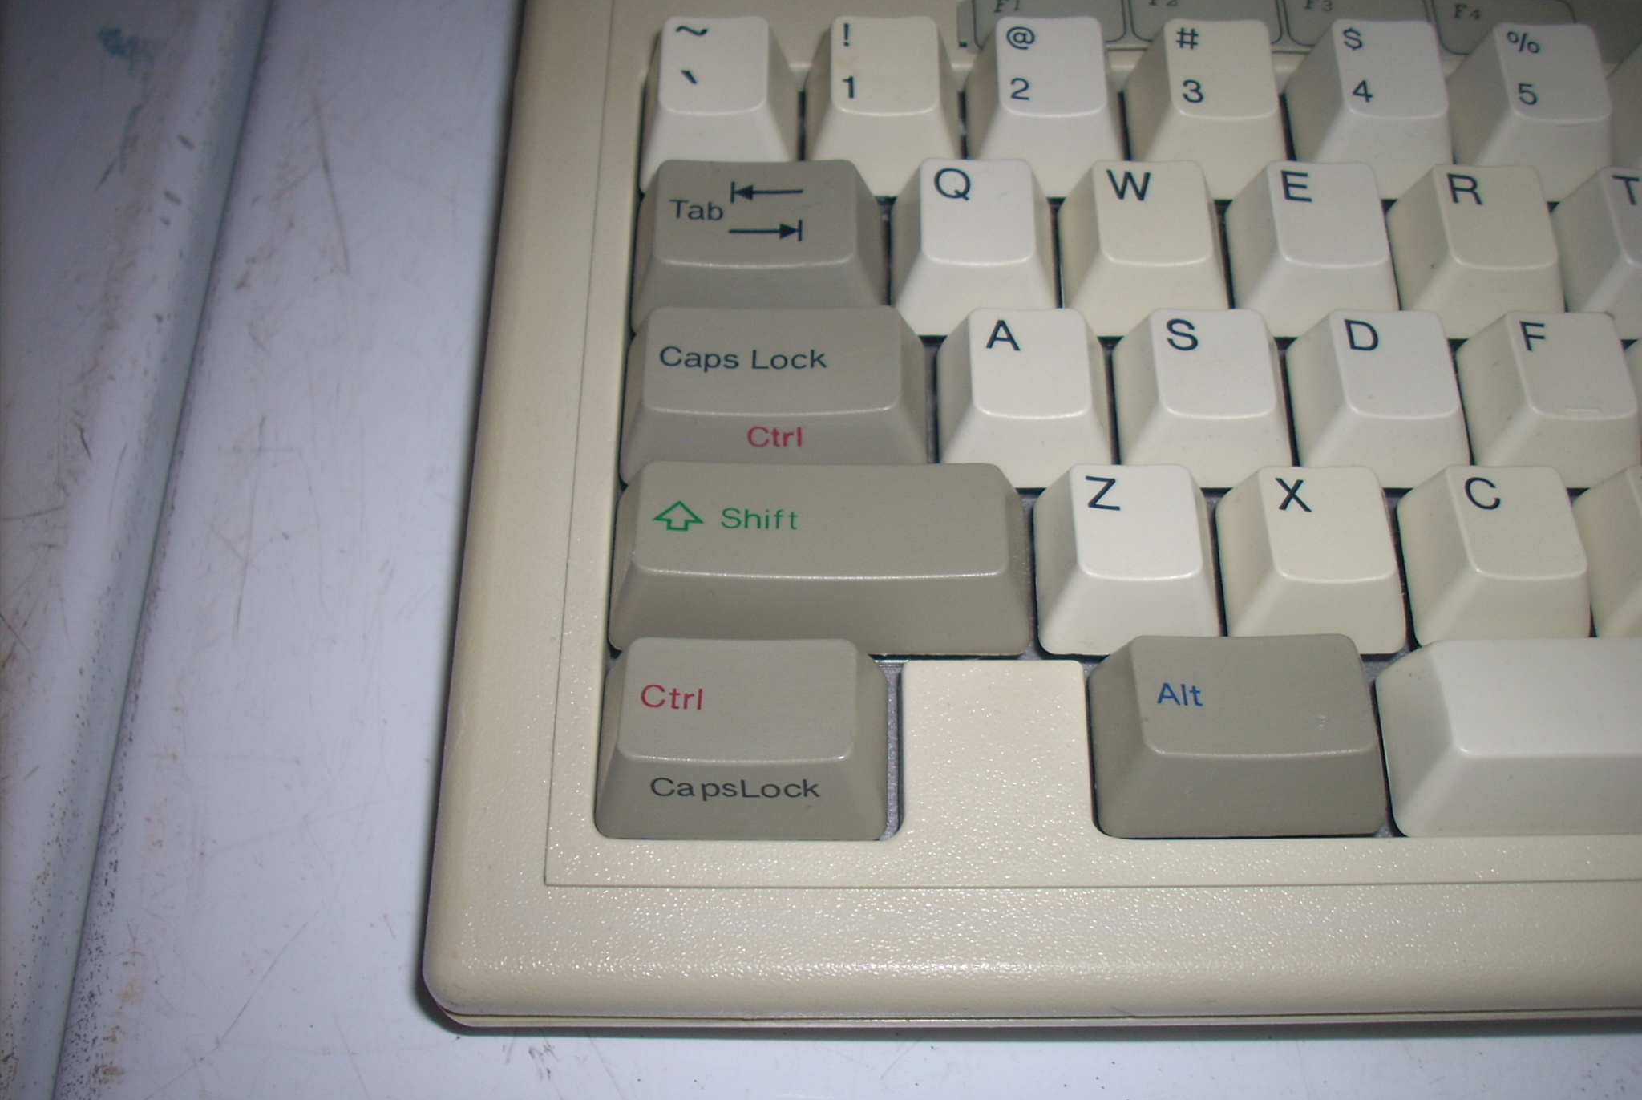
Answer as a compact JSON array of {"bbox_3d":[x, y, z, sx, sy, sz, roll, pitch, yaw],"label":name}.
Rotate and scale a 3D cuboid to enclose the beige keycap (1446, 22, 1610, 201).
[{"bbox_3d":[0.081,-0.050,0.198,0.018,0.012,0.018,0,63,1],"label":"beige keycap"}]

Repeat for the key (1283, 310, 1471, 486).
[{"bbox_3d":[0.060,-0.017,0.185,0.018,0.009,0.018,0,63,0],"label":"key"}]

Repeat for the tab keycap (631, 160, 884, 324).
[{"bbox_3d":[-0.007,-0.034,0.193,0.028,0.010,0.018,0,63,0],"label":"tab keycap"}]

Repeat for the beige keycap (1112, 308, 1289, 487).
[{"bbox_3d":[0.040,-0.016,0.182,0.018,0.009,0.018,0,63,1],"label":"beige keycap"}]

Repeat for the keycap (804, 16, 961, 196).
[{"bbox_3d":[0.007,-0.051,0.199,0.018,0.012,0.018,0,63,1],"label":"keycap"}]

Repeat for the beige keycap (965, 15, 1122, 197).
[{"bbox_3d":[0.027,-0.051,0.201,0.018,0.011,0.018,0,63,0],"label":"beige keycap"}]

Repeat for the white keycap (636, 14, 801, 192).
[{"bbox_3d":[-0.011,-0.051,0.201,0.018,0.011,0.018,0,63,0],"label":"white keycap"}]

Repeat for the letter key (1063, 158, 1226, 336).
[{"bbox_3d":[0.036,-0.034,0.193,0.018,0.010,0.018,0,63,0],"label":"letter key"}]

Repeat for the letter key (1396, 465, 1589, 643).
[{"bbox_3d":[0.068,0.001,0.173,0.018,0.008,0.018,0,63,1],"label":"letter key"}]

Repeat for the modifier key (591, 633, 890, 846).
[{"bbox_3d":[-0.007,0.017,0.165,0.028,0.009,0.018,0,63,1],"label":"modifier key"}]

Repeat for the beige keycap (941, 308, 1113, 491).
[{"bbox_3d":[0.021,-0.016,0.182,0.018,0.009,0.018,0,63,1],"label":"beige keycap"}]

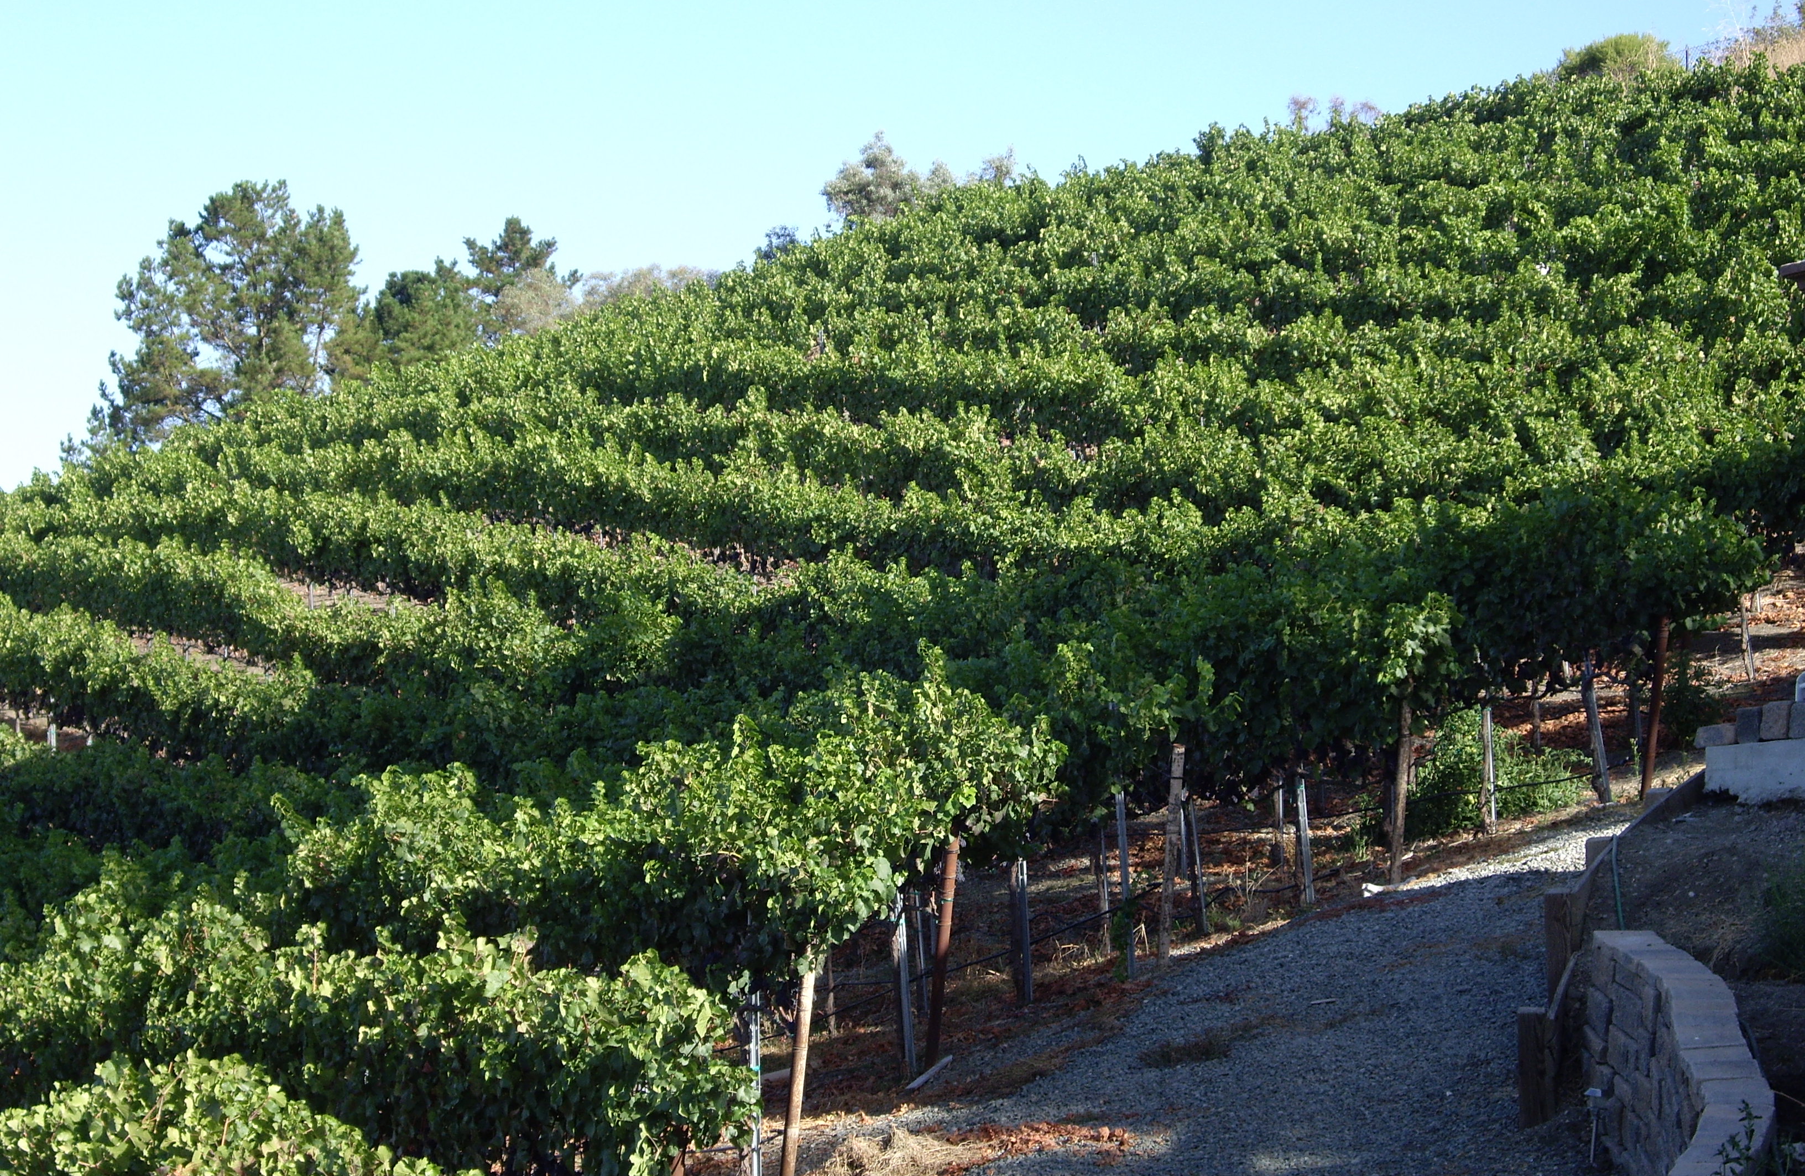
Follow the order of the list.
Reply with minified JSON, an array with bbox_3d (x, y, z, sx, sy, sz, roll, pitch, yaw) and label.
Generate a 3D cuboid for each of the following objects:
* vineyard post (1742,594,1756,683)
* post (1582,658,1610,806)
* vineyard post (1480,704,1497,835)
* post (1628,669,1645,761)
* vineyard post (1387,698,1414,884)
[{"bbox_3d":[6.569,0.361,37.296,0.060,0.740,0.060,-6,1,0],"label":"vineyard post"},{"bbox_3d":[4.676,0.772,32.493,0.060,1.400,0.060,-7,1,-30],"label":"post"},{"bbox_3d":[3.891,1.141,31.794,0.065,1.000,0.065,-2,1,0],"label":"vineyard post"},{"bbox_3d":[5.244,0.846,34.295,0.065,0.780,0.065,-4,1,0],"label":"post"},{"bbox_3d":[3.129,1.243,29.994,0.070,1.250,0.070,5,1,-30],"label":"vineyard post"}]

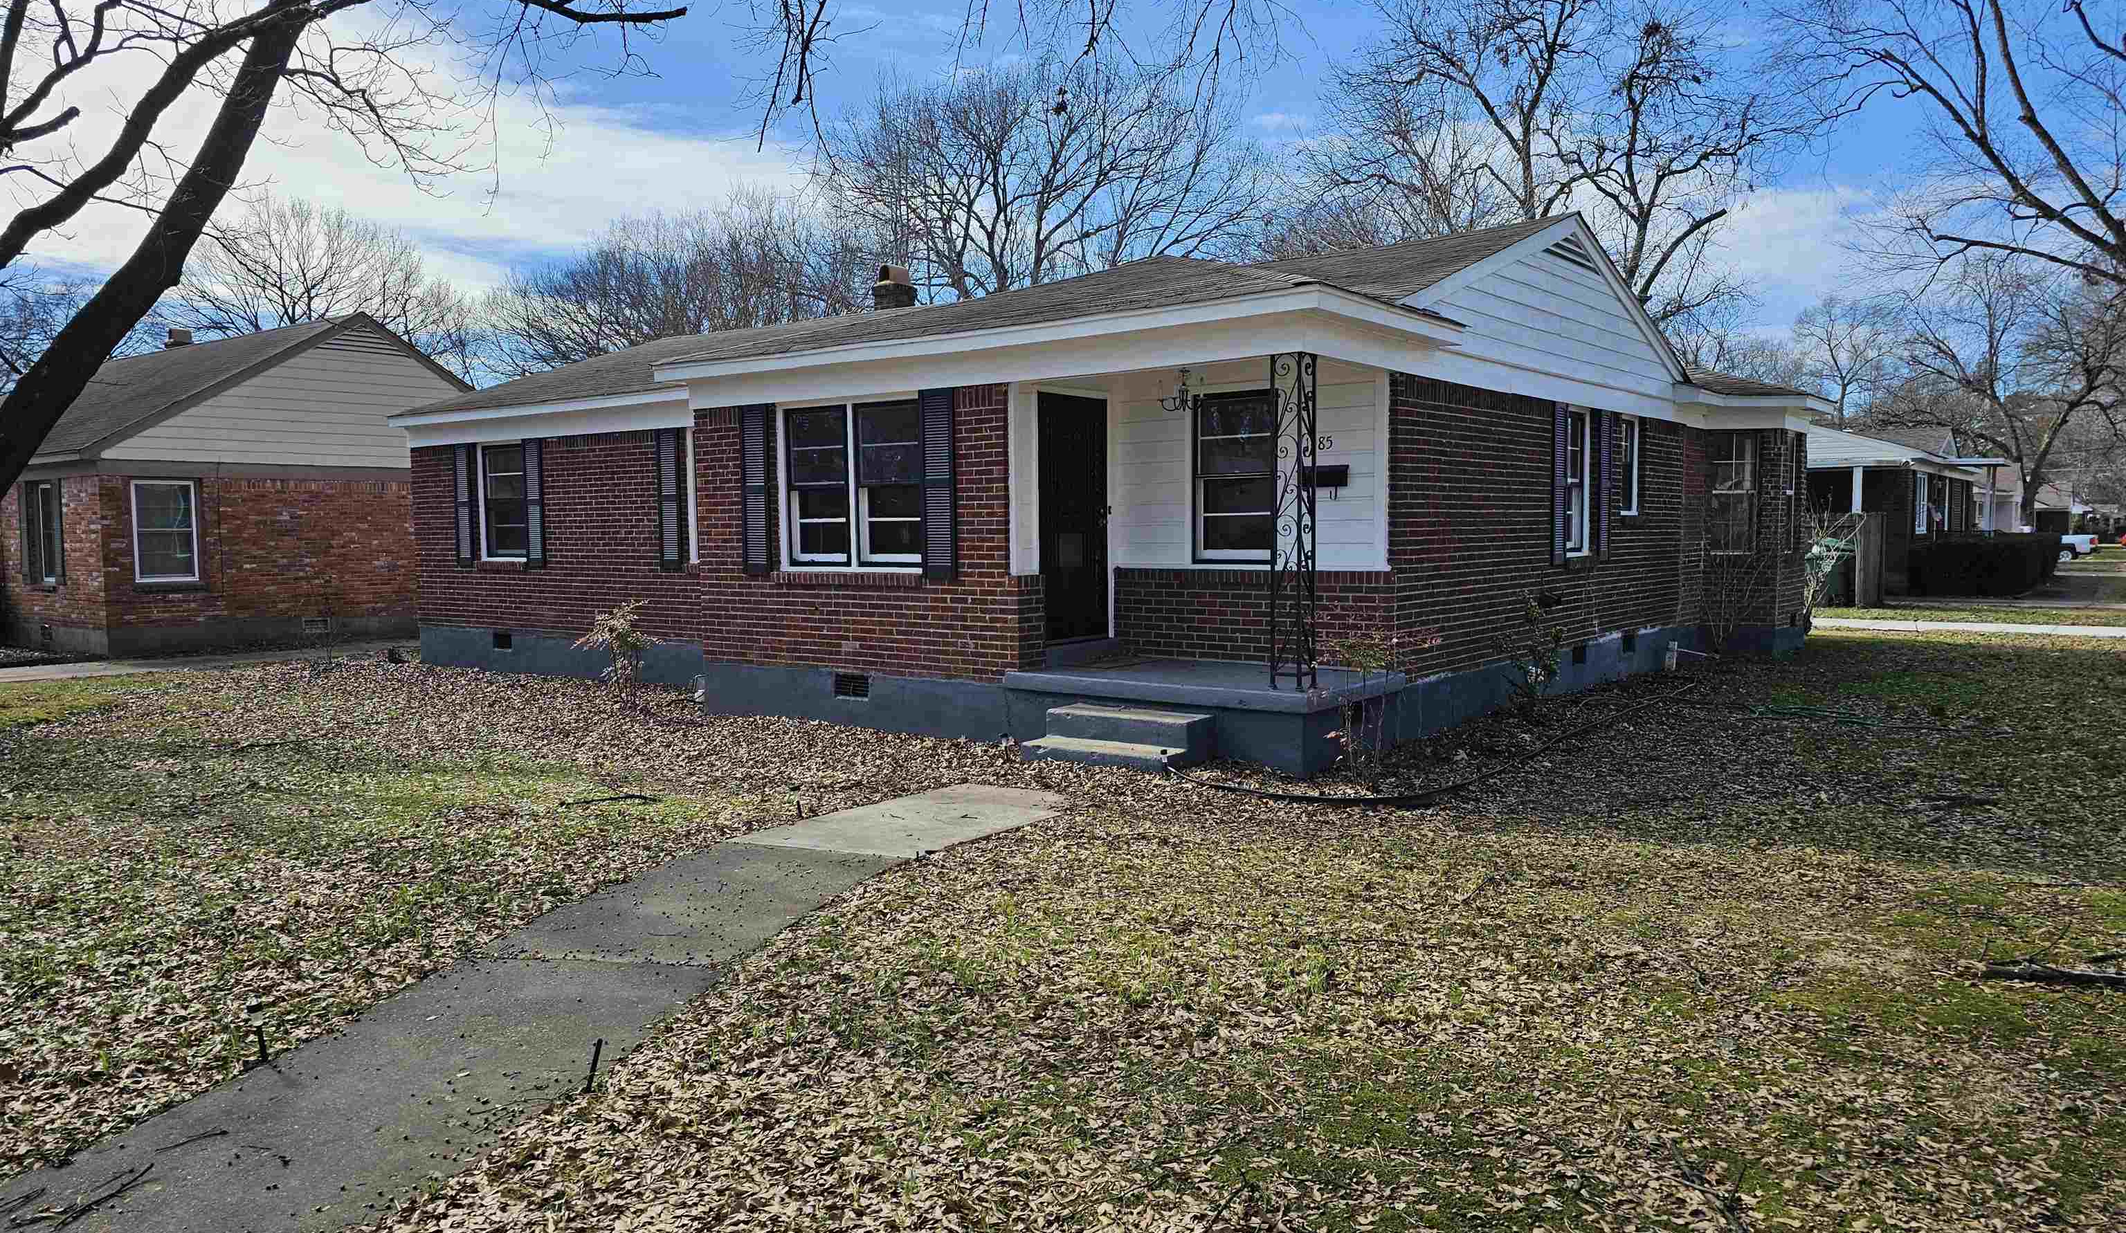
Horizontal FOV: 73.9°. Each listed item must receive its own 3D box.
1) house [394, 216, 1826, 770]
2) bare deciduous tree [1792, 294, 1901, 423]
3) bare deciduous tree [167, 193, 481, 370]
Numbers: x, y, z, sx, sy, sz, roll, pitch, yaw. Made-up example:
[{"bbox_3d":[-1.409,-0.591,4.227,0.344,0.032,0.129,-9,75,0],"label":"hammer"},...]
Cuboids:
[{"bbox_3d":[-0.377,-1.678,17.856,15.935,4.892,11.977,3,5,38],"label":"house"},{"bbox_3d":[30.511,-7.321,55.326,4.268,10.534,4.055,0,4,0],"label":"bare deciduous tree"},{"bbox_3d":[-27.181,-8.553,52.427,11.189,13.796,10.294,0,4,0],"label":"bare deciduous tree"}]

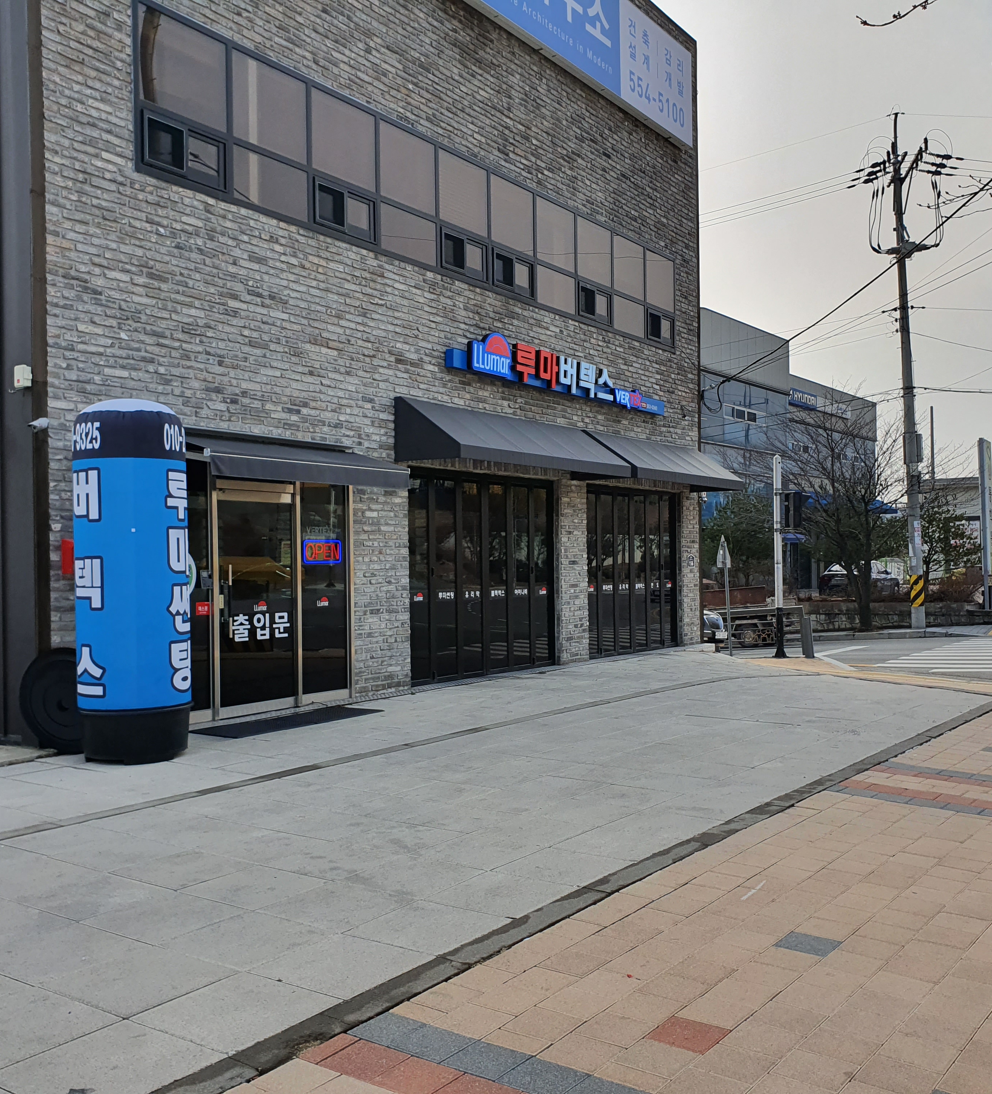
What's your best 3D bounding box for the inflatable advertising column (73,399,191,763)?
[{"bbox_3d":[-2.887,0.236,8.727,0.890,2.820,0.890,-1,0,-19],"label":"inflatable advertising column"}]

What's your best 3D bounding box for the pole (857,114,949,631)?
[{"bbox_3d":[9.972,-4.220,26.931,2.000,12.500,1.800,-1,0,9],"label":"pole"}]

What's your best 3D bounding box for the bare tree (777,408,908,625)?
[{"bbox_3d":[8.482,-0.736,26.814,3.100,5.600,3.000,-1,0,0],"label":"bare tree"}]

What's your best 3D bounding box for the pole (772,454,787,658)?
[{"bbox_3d":[4.946,0.153,19.209,0.240,3.560,0.240,-1,0,-6],"label":"pole"}]

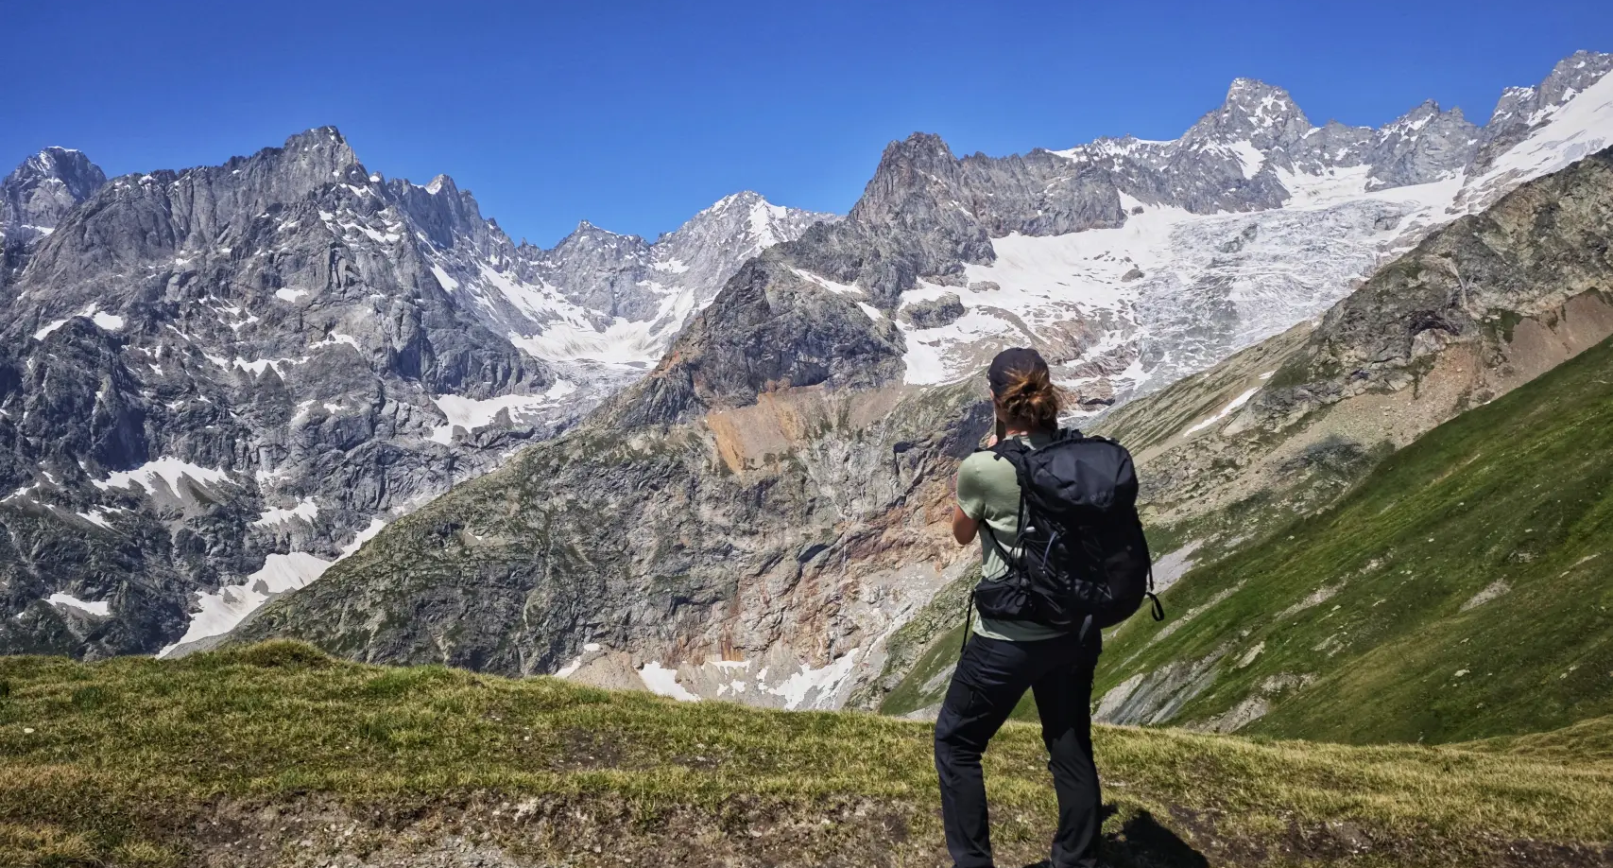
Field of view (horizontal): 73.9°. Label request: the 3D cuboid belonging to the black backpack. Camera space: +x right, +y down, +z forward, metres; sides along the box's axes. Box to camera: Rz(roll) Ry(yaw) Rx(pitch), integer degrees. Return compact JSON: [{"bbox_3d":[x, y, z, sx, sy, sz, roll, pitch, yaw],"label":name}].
[{"bbox_3d":[0.722,0.267,2.950,0.360,0.560,0.370,-1,-1,-28],"label":"black backpack"}]

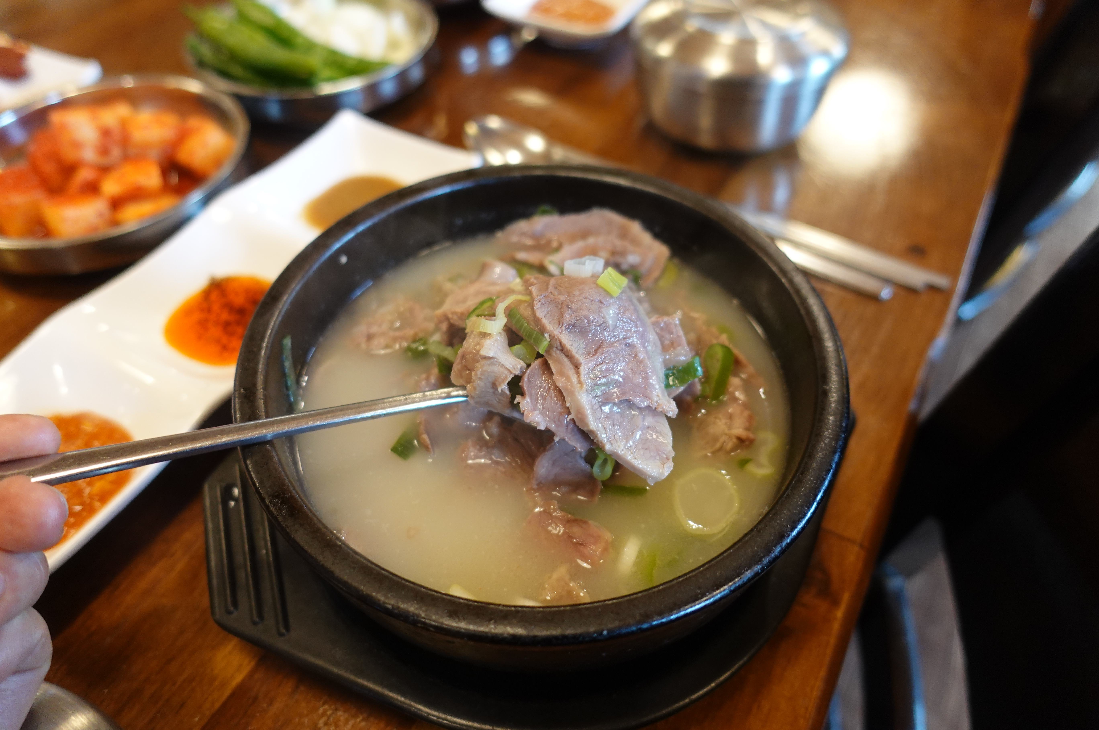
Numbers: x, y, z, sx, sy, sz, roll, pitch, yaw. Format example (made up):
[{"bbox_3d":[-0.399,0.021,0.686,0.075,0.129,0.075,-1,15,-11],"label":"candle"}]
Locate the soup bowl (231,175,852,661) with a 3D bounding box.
[{"bbox_3d":[-0.002,0.015,0.222,0.161,0.073,0.161,1,50,-1],"label":"soup bowl"}]

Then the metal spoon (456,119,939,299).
[{"bbox_3d":[0.054,-0.079,0.343,0.222,0.020,0.043,24,54,18],"label":"metal spoon"}]

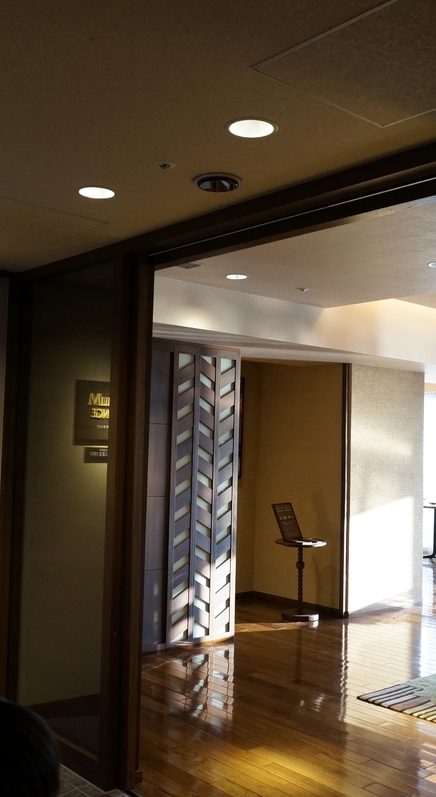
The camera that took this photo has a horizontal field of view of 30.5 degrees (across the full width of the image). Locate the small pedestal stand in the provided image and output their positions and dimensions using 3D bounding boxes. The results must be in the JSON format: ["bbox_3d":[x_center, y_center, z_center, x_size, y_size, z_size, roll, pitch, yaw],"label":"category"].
[{"bbox_3d":[0.739,1.597,7.056,0.455,0.665,0.455,1,-3,0],"label":"small pedestal stand"}]

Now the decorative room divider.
[{"bbox_3d":[-0.199,0.726,6.087,0.930,2.263,0.140,4,-4,-41],"label":"decorative room divider"}]

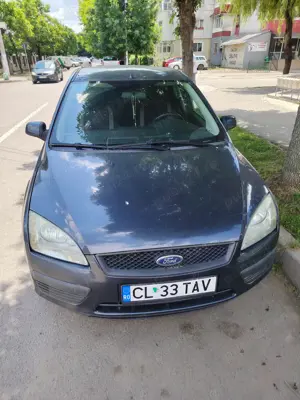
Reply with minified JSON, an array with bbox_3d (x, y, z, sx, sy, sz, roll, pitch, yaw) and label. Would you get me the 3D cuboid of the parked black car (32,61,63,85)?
[{"bbox_3d":[-7.141,-9.132,19.647,1.750,1.460,4.200,-5,28,-10],"label":"parked black car"}]

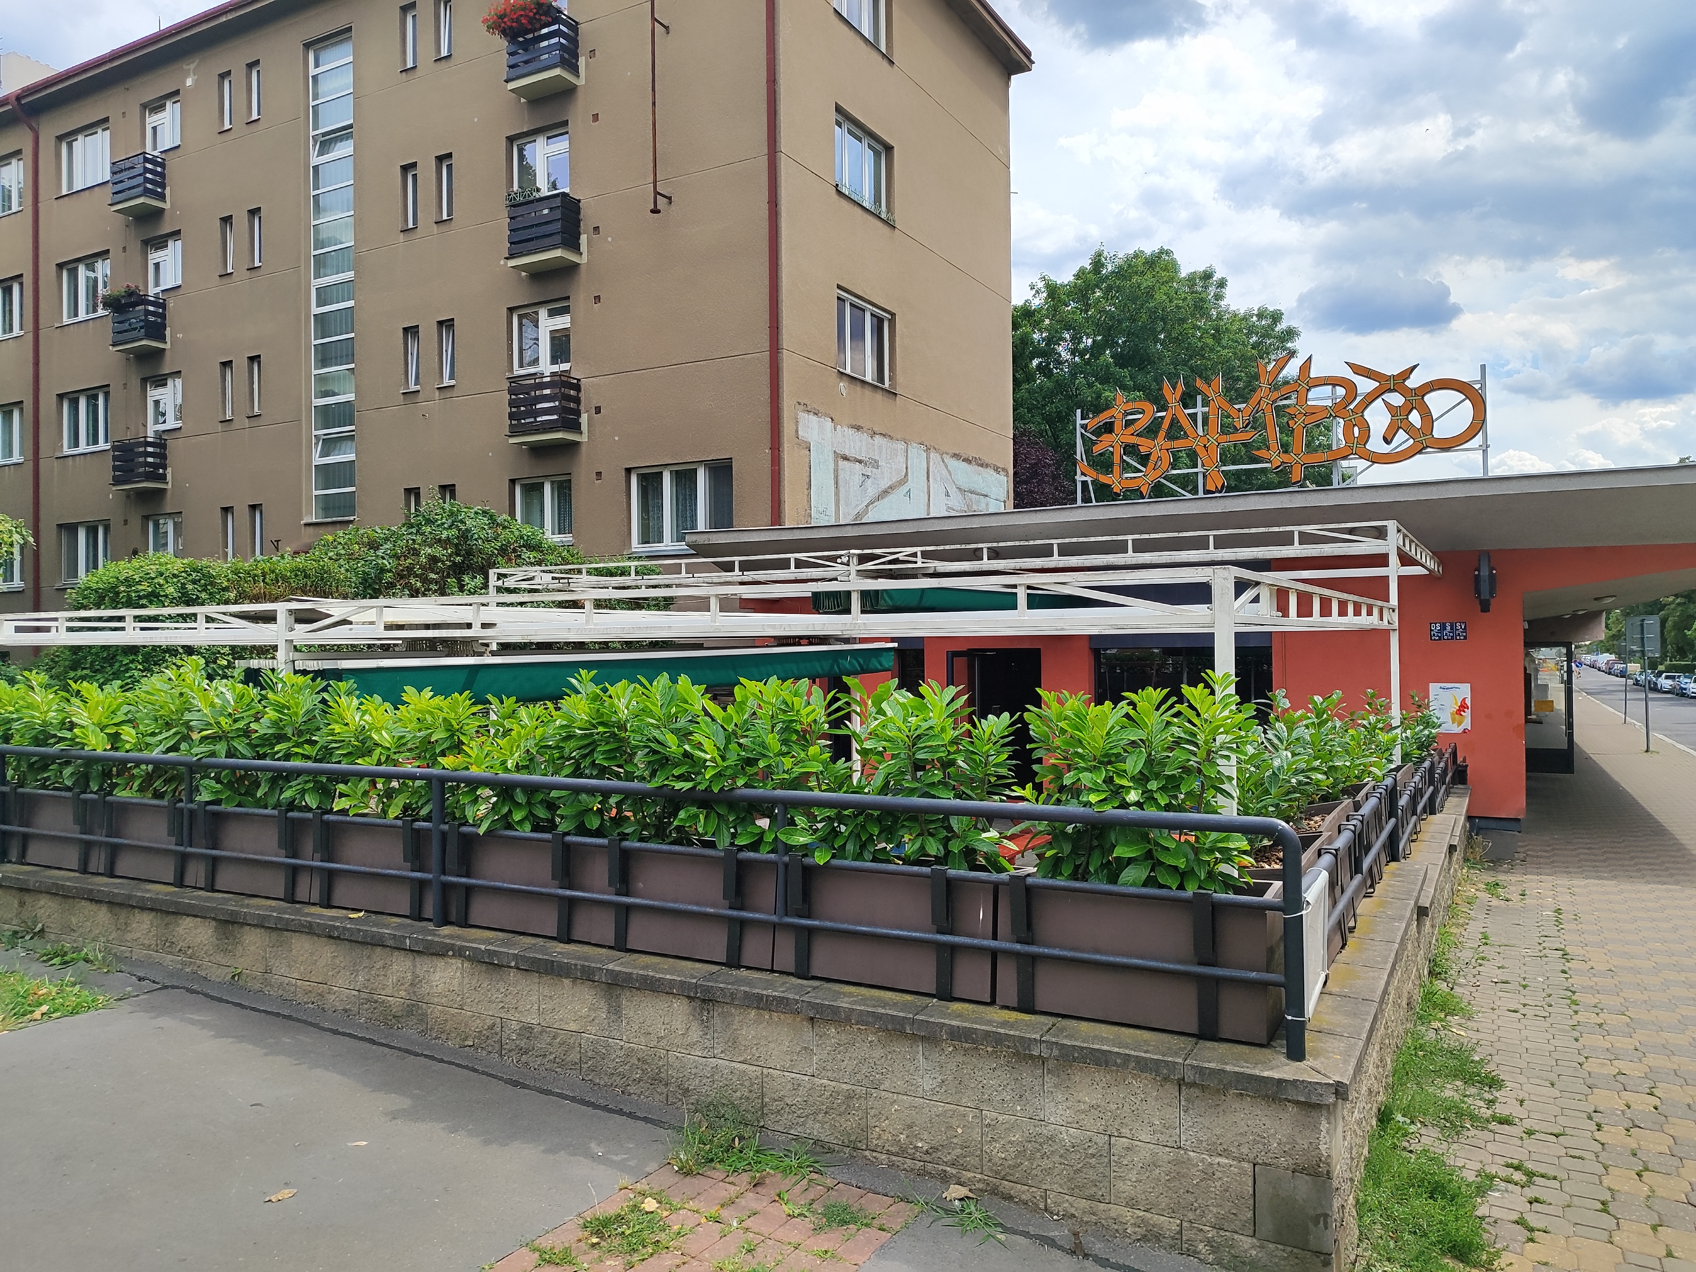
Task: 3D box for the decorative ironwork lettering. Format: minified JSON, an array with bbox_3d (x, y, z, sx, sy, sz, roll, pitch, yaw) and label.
[{"bbox_3d":[3.584,-1.827,10.062,3.296,1.119,0.110,-1,-1,29],"label":"decorative ironwork lettering"}]

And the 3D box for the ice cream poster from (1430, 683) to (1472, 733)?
[{"bbox_3d":[5.126,0.618,10.000,0.300,0.420,0.020,-1,-1,29],"label":"ice cream poster"}]

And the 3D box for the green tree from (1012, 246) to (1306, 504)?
[{"bbox_3d":[8.077,-4.250,33.047,9.400,13.245,9.200,-1,-1,29],"label":"green tree"}]

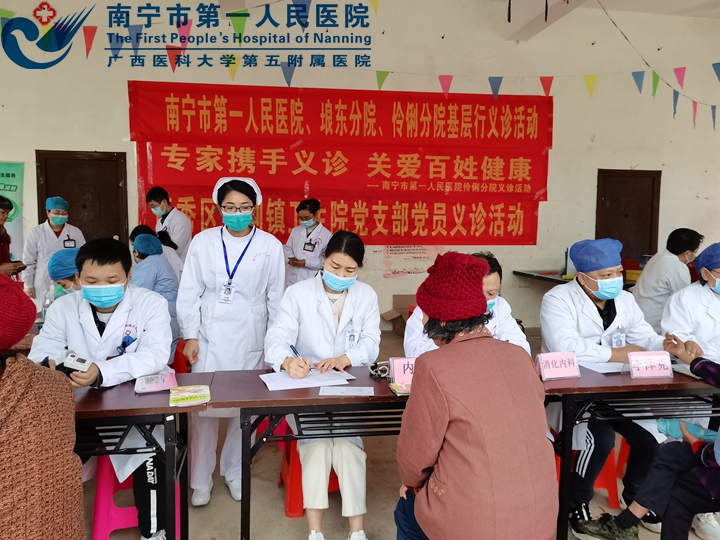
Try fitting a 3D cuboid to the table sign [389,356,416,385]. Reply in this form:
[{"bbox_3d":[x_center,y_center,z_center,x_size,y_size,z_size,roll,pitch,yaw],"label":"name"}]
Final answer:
[{"bbox_3d":[0.217,0.405,2.285,0.180,0.105,0.070,0,5,-9],"label":"table sign"}]

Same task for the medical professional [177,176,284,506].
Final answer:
[{"bbox_3d":[-0.636,0.340,2.780,0.510,1.589,0.300,1,5,3],"label":"medical professional"}]

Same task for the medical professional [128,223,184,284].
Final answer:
[{"bbox_3d":[-1.575,0.315,4.500,0.650,1.353,0.480,1,5,3],"label":"medical professional"}]

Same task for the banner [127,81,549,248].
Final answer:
[{"bbox_3d":[-0.112,-1.300,7.146,5.372,1.983,0.030,0,5,-8],"label":"banner"}]

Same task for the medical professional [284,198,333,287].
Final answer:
[{"bbox_3d":[-0.436,0.180,4.931,0.490,1.620,0.380,2,5,22],"label":"medical professional"}]

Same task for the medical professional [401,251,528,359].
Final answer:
[{"bbox_3d":[0.485,0.552,2.572,0.580,1.270,0.720,0,5,0],"label":"medical professional"}]

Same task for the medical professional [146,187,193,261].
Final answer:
[{"bbox_3d":[-1.685,0.105,5.020,0.470,1.687,0.340,4,6,37],"label":"medical professional"}]

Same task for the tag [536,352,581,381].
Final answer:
[{"bbox_3d":[0.818,0.391,2.327,0.175,0.100,0.070,-1,5,-18],"label":"tag"}]

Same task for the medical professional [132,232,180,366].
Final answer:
[{"bbox_3d":[-1.693,0.377,4.345,0.700,1.300,0.500,3,5,25],"label":"medical professional"}]

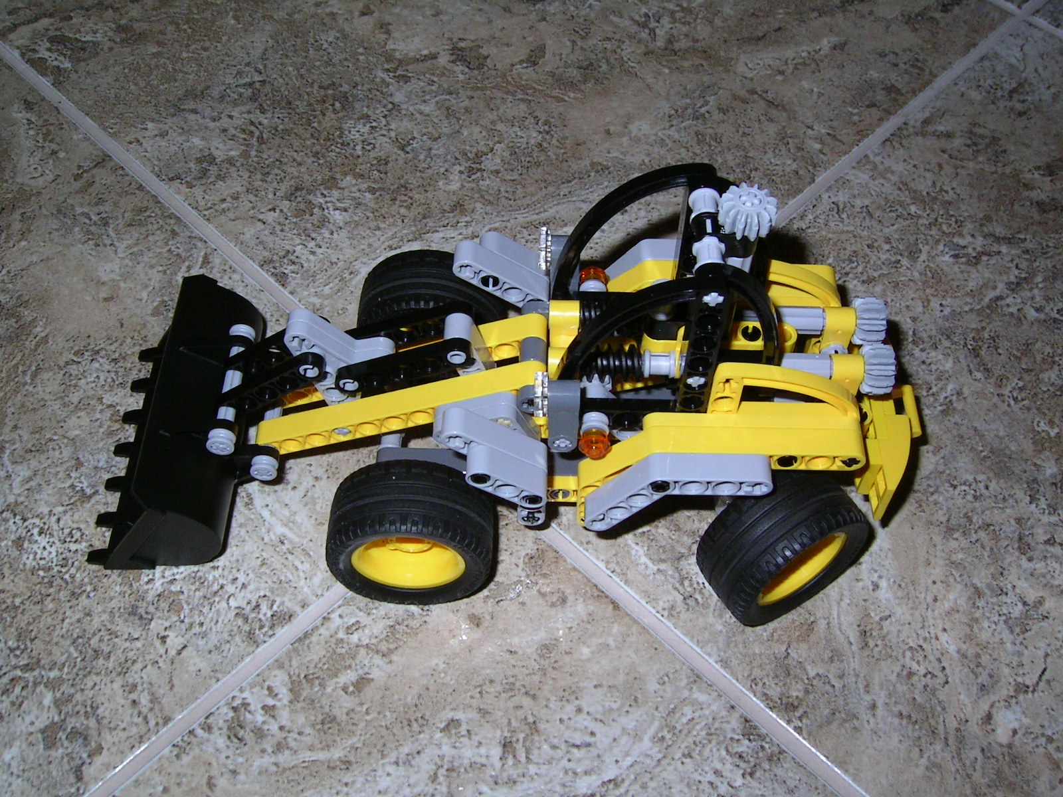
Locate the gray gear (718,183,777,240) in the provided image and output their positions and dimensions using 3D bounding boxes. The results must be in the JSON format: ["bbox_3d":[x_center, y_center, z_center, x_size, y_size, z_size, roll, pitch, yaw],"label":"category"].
[{"bbox_3d":[0.049,-0.042,0.248,0.013,0.008,0.013,1,54,0],"label":"gray gear"}]

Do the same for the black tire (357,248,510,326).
[{"bbox_3d":[-0.030,-0.023,0.336,0.043,0.043,0.022,1,54,0],"label":"black tire"}]

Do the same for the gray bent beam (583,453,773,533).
[{"bbox_3d":[0.037,0.024,0.281,0.046,0.027,0.008,1,54,0],"label":"gray bent beam"}]

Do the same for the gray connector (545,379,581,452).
[{"bbox_3d":[0.008,0.004,0.271,0.008,0.023,0.008,1,54,0],"label":"gray connector"}]

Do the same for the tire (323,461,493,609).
[{"bbox_3d":[-0.032,0.036,0.293,0.043,0.043,0.022,1,54,0],"label":"tire"}]

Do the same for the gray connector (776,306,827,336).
[{"bbox_3d":[0.069,-0.021,0.292,0.015,0.007,0.007,1,54,0],"label":"gray connector"}]

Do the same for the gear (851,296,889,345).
[{"bbox_3d":[0.089,-0.021,0.292,0.008,0.013,0.013,1,54,0],"label":"gear"}]

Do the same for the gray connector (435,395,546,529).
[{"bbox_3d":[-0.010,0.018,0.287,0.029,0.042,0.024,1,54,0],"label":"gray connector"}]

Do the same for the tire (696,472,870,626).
[{"bbox_3d":[0.066,0.039,0.292,0.043,0.043,0.022,-26,58,-18],"label":"tire"}]

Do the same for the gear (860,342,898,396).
[{"bbox_3d":[0.089,-0.008,0.281,0.008,0.014,0.014,1,54,0],"label":"gear"}]

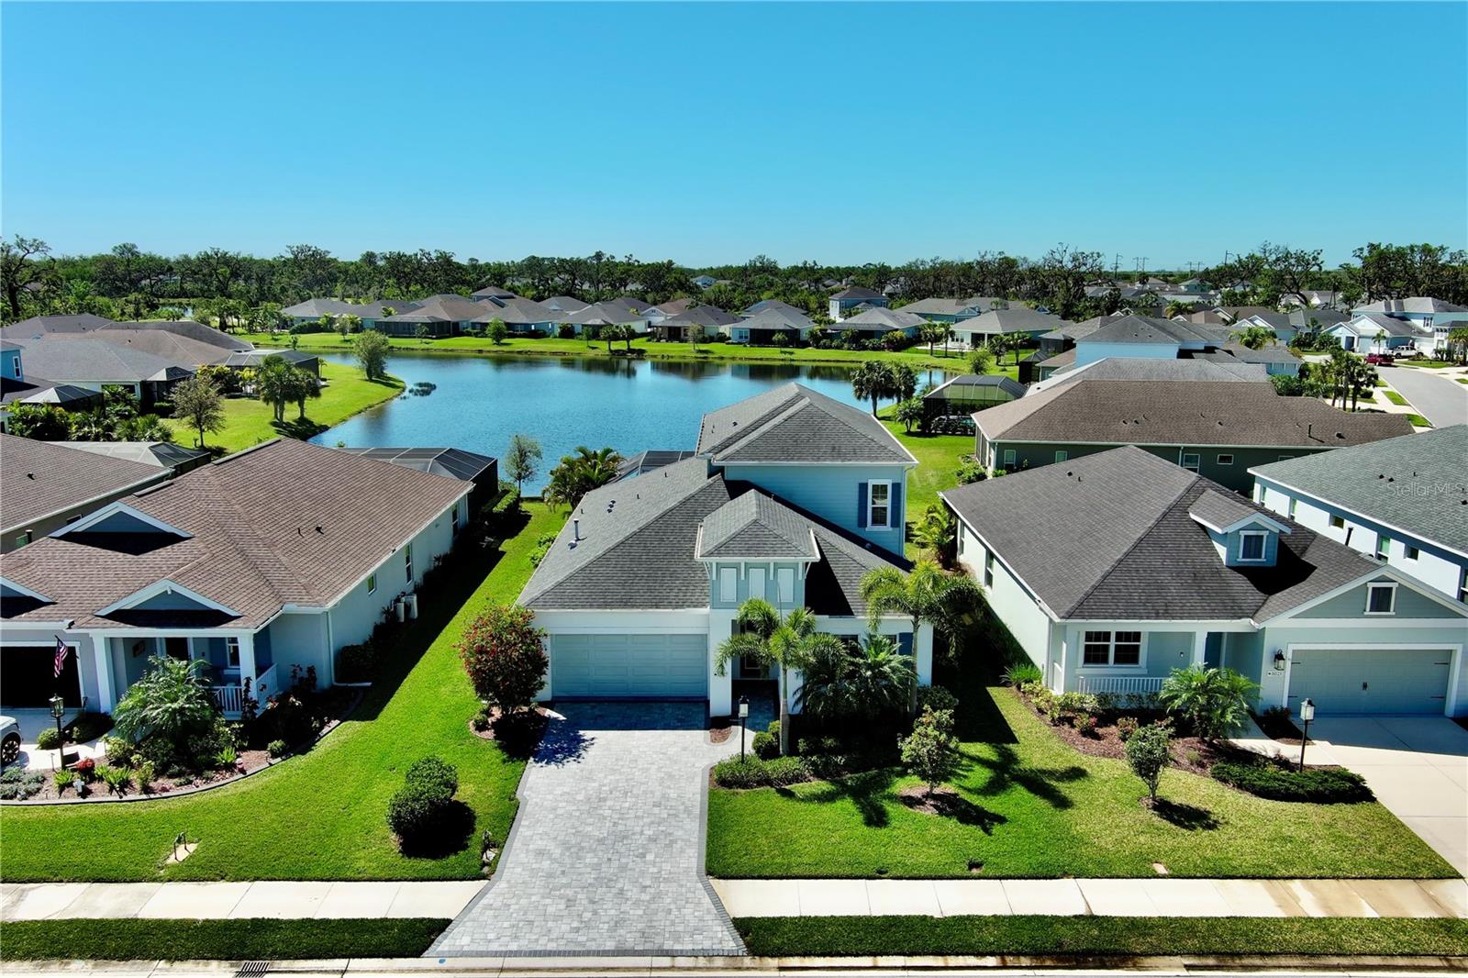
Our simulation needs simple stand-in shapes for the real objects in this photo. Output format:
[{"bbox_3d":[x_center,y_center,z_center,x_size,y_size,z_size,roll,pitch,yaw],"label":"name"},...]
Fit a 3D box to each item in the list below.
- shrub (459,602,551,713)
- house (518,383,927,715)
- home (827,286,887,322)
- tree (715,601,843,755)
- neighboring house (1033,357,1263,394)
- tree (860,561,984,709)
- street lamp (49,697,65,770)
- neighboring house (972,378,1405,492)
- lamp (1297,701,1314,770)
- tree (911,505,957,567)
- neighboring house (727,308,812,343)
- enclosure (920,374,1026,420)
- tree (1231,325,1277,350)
[{"bbox_3d":[-6.850,5.197,35.571,2.650,3.450,2.600,0,11,0],"label":"shrub"},{"bbox_3d":[0.150,0.647,46.926,13.500,8.000,25.400,0,11,0],"label":"house"},{"bbox_3d":[28.600,-41.074,267.000,12.200,8.800,13.500,-2,11,-10],"label":"home"},{"bbox_3d":[1.230,5.201,32.570,3.500,4.550,3.400,0,11,0],"label":"tree"},{"bbox_3d":[34.700,-7.974,99.800,20.700,6.100,13.200,2,11,12],"label":"neighboring house"},{"bbox_3d":[5.650,4.425,35.500,3.750,4.850,3.700,0,11,0],"label":"tree"},{"bbox_3d":[-18.200,6.543,31.850,0.330,2.150,0.330,0,11,0],"label":"street lamp"},{"bbox_3d":[28.900,-3.996,76.782,24.800,6.100,12.200,1,11,6],"label":"neighboring house"},{"bbox_3d":[15.300,6.626,31.566,0.330,2.120,0.330,0,11,0],"label":"lamp"},{"bbox_3d":[9.100,2.269,52.600,2.150,3.000,2.150,0,11,0],"label":"tree"},{"bbox_3d":[8.300,-30.577,219.000,13.000,6.100,20.500,3,11,15],"label":"neighboring house"},{"bbox_3d":[21.300,-7.627,103.600,8.400,4.000,12.000,2,11,13],"label":"enclosure"},{"bbox_3d":[62.500,-16.147,142.000,5.400,6.400,5.400,0,11,0],"label":"tree"}]

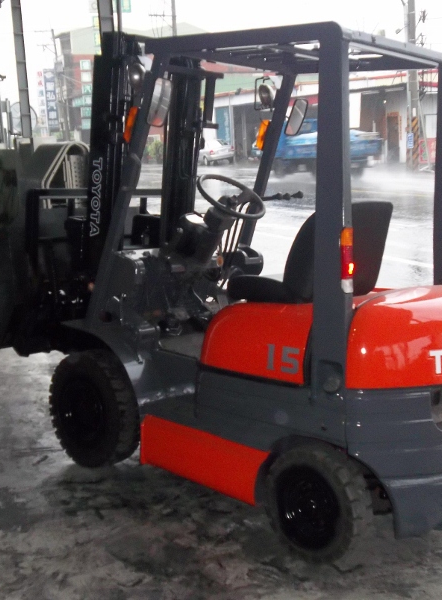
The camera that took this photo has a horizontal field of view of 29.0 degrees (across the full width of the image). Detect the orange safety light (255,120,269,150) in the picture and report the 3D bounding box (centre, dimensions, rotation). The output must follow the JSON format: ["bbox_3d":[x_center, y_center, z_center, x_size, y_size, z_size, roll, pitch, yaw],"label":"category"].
[{"bbox_3d":[0.231,-0.894,4.650,0.042,0.165,0.050,34,27,35],"label":"orange safety light"}]

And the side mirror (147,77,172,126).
[{"bbox_3d":[-0.273,-0.880,3.790,0.030,0.205,0.098,28,23,37],"label":"side mirror"}]

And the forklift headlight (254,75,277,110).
[{"bbox_3d":[0.240,-1.106,4.596,0.125,0.165,0.130,11,12,41],"label":"forklift headlight"}]

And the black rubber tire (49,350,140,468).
[{"bbox_3d":[-0.642,0.553,4.359,0.583,0.583,0.168,11,12,41],"label":"black rubber tire"}]

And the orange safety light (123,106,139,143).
[{"bbox_3d":[-0.412,-0.809,3.940,0.042,0.165,0.050,34,27,35],"label":"orange safety light"}]

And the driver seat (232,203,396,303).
[{"bbox_3d":[0.402,-0.241,3.916,0.600,0.450,0.475,11,12,41],"label":"driver seat"}]

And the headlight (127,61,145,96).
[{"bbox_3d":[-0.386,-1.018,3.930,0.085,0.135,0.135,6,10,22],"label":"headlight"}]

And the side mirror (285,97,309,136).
[{"bbox_3d":[0.403,-0.959,4.515,0.030,0.205,0.105,35,27,34],"label":"side mirror"}]

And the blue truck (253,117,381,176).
[{"bbox_3d":[3.205,-5.138,29.000,1.800,2.000,5.000,-9,13,-30],"label":"blue truck"}]

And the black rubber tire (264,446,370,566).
[{"bbox_3d":[0.389,0.812,3.446,0.465,0.465,0.132,11,13,42],"label":"black rubber tire"}]

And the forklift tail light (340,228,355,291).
[{"bbox_3d":[0.479,-0.148,3.216,0.035,0.248,0.050,4,8,42],"label":"forklift tail light"}]

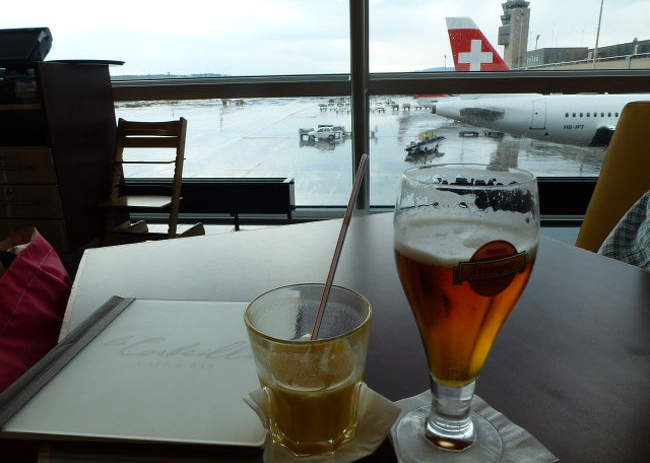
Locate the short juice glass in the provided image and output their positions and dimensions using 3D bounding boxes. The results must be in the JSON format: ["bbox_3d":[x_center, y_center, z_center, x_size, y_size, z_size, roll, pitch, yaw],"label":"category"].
[{"bbox_3d":[-0.009,0.098,0.317,0.085,0.094,0.085,-2,18,0],"label":"short juice glass"}]

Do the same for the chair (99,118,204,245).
[{"bbox_3d":[-1.108,-0.280,2.790,0.460,0.790,0.500,2,18,11],"label":"chair"}]

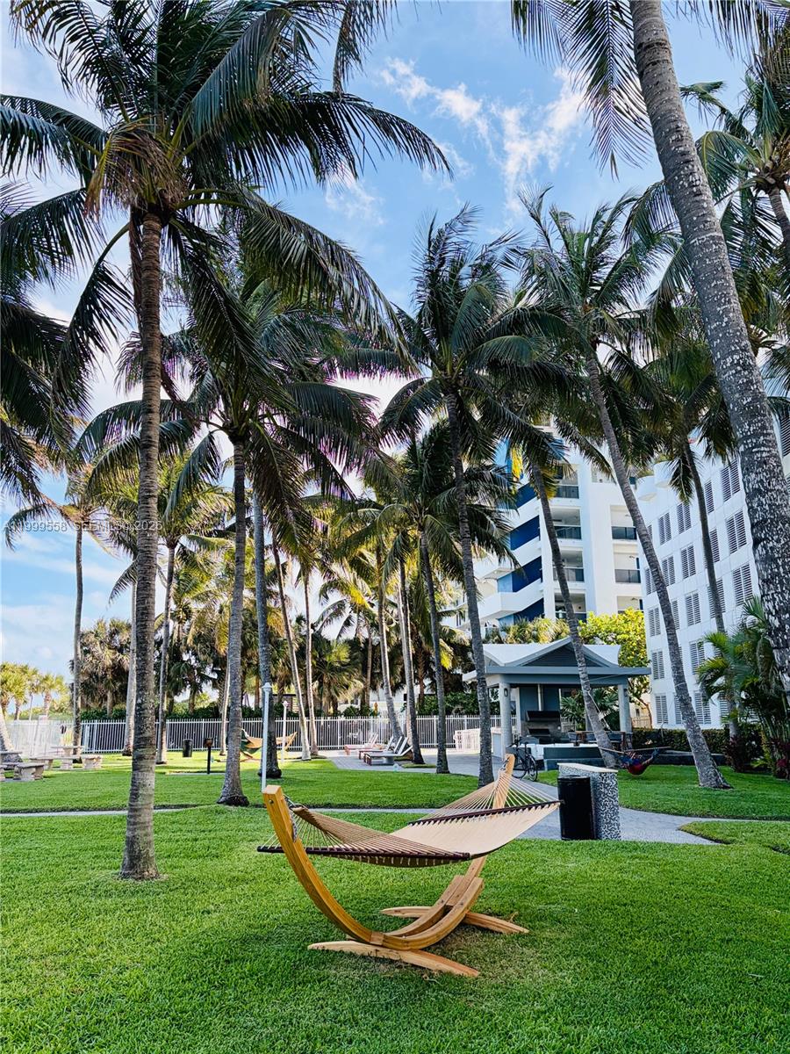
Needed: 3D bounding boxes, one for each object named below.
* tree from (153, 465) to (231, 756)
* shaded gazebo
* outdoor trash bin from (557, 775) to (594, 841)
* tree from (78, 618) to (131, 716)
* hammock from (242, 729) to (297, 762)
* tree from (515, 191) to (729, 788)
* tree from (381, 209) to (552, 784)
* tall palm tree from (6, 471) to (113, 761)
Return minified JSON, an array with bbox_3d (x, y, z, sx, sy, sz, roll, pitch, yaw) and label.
[{"bbox_3d":[-8.724,3.068,31.177,4.600,11.900,4.600,-1,-14,0],"label":"tree"},{"bbox_3d":[6.780,7.393,34.107,6.850,4.720,4.900,1,-14,-6],"label":"shaded gazebo"},{"bbox_3d":[2.433,3.730,10.562,0.450,0.770,0.450,-3,-14,12],"label":"outdoor trash bin"},{"bbox_3d":[-16.922,9.064,46.202,3.500,7.600,3.500,-1,-14,0],"label":"tree"},{"bbox_3d":[-5.102,8.568,31.067,1.400,1.200,3.600,9,-17,-35],"label":"hammock"},{"bbox_3d":[5.188,-1.371,19.364,4.400,14.800,4.800,-1,-14,0],"label":"tree"},{"bbox_3d":[2.089,-1.259,21.401,5.000,15.600,5.000,-1,-14,0],"label":"tree"},{"bbox_3d":[-13.872,3.253,32.173,4.700,12.100,4.700,-1,-14,0],"label":"tall palm tree"}]

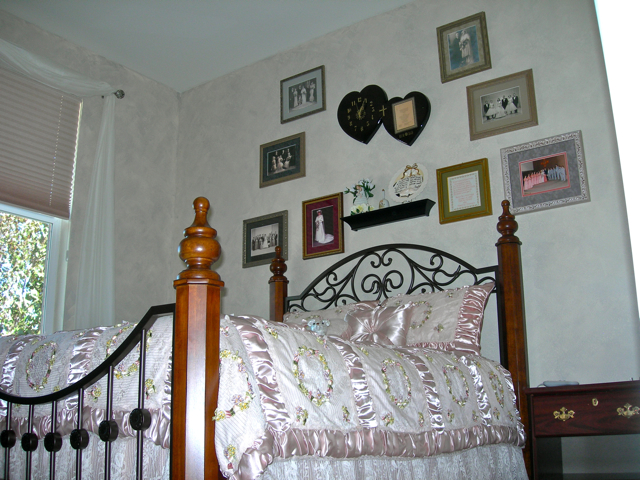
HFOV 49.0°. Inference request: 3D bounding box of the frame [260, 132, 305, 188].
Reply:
[{"bbox_3d":[-0.248,-0.530,4.738,0.375,0.308,0.025,-11,-16,33],"label":"frame"}]

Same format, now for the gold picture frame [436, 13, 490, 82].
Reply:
[{"bbox_3d":[0.859,-1.143,4.193,0.312,0.369,0.028,-11,-17,34],"label":"gold picture frame"}]

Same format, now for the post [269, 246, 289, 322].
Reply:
[{"bbox_3d":[-0.243,0.811,4.305,0.125,1.589,0.125,-11,-16,33],"label":"post"}]

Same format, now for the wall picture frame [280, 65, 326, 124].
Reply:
[{"bbox_3d":[-0.114,-0.998,4.864,0.382,0.332,0.028,-11,-17,34],"label":"wall picture frame"}]

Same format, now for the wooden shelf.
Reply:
[{"bbox_3d":[0.409,-0.140,4.237,0.593,0.075,0.120,-11,-17,34],"label":"wooden shelf"}]

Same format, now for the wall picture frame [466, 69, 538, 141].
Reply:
[{"bbox_3d":[1.030,-0.758,3.983,0.391,0.336,0.028,-11,-17,34],"label":"wall picture frame"}]

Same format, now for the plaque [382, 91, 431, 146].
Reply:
[{"bbox_3d":[0.528,-0.713,4.223,0.322,0.336,0.025,-11,-16,33],"label":"plaque"}]

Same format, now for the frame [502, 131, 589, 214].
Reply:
[{"bbox_3d":[1.175,-0.340,3.678,0.419,0.382,0.025,-11,-16,33],"label":"frame"}]

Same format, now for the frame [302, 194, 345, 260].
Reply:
[{"bbox_3d":[0.024,-0.085,4.561,0.320,0.398,0.028,-11,-17,34],"label":"frame"}]

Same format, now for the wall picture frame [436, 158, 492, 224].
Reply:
[{"bbox_3d":[0.808,-0.266,3.925,0.298,0.326,0.025,-11,-16,33],"label":"wall picture frame"}]

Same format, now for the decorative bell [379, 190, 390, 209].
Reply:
[{"bbox_3d":[0.380,-0.239,4.168,0.065,0.137,0.065,-1,-13,0],"label":"decorative bell"}]

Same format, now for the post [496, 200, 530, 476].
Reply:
[{"bbox_3d":[0.988,0.577,3.476,0.125,1.589,0.125,-11,-16,33],"label":"post"}]

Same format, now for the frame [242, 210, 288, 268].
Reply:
[{"bbox_3d":[-0.373,0.001,4.828,0.398,0.344,0.028,-11,-17,34],"label":"frame"}]

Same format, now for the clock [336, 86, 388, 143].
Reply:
[{"bbox_3d":[0.284,-0.787,4.528,0.382,0.395,0.030,-11,-17,34],"label":"clock"}]

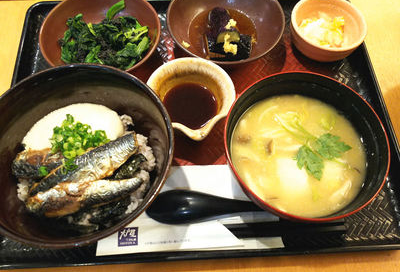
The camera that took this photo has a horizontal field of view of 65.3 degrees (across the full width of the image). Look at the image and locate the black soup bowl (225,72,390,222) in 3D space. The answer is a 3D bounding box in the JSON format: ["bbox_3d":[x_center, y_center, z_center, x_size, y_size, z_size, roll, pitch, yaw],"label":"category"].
[{"bbox_3d":[0.087,0.016,0.290,0.133,0.073,0.133,1,67,-2],"label":"black soup bowl"}]

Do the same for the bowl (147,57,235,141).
[{"bbox_3d":[-0.010,-0.029,0.320,0.088,0.045,0.092,1,67,-2],"label":"bowl"}]

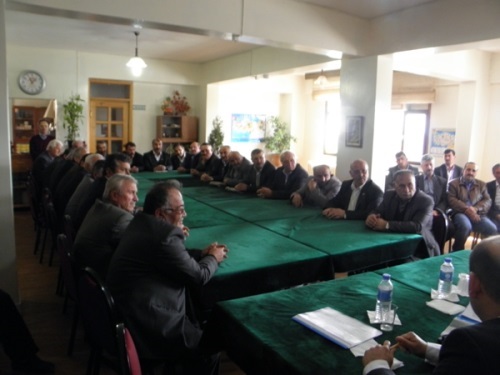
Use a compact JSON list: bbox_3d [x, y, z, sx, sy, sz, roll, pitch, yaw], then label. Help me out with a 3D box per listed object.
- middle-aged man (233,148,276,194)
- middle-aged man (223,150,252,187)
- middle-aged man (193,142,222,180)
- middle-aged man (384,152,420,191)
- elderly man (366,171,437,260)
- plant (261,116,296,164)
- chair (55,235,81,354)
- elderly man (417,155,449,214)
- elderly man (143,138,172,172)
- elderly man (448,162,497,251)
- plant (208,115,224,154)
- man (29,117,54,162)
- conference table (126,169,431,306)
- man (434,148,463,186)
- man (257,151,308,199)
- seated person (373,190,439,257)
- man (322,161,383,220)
[{"bbox_3d":[0.093,0.114,5.586,0.750,1.260,0.560,-6,12,-41],"label":"middle-aged man"},{"bbox_3d":[-0.206,0.032,6.455,0.580,1.210,0.760,9,11,43],"label":"middle-aged man"},{"bbox_3d":[-0.802,-0.171,7.442,0.560,1.290,0.750,9,11,40],"label":"middle-aged man"},{"bbox_3d":[2.117,0.159,5.650,0.520,1.250,0.780,4,9,17],"label":"middle-aged man"},{"bbox_3d":[1.345,0.457,3.793,0.760,1.250,0.600,-6,11,-40],"label":"elderly man"},{"bbox_3d":[0.670,-1.014,9.500,0.720,1.280,0.720,1,9,0],"label":"plant"},{"bbox_3d":[-1.153,0.704,3.028,0.540,0.840,0.470,-3,10,-31],"label":"chair"},{"bbox_3d":[2.394,0.215,5.419,0.560,1.300,0.750,8,11,38],"label":"elderly man"},{"bbox_3d":[-1.669,-0.210,7.331,0.550,1.300,0.720,-2,9,-19],"label":"elderly man"},{"bbox_3d":[2.629,0.320,4.800,0.560,1.210,0.800,3,9,13],"label":"elderly man"},{"bbox_3d":[-0.803,-1.007,9.130,0.420,1.150,0.420,2,8,0],"label":"plant"},{"bbox_3d":[-3.415,-0.327,6.789,0.520,1.670,0.330,-2,9,-22],"label":"man"},{"bbox_3d":[-0.795,0.469,4.995,2.100,0.760,5.200,-3,10,-31],"label":"conference table"},{"bbox_3d":[2.871,0.126,5.850,0.520,1.290,0.780,4,9,16],"label":"man"},{"bbox_3d":[0.430,0.203,5.014,0.750,1.270,0.570,-6,12,-41],"label":"man"},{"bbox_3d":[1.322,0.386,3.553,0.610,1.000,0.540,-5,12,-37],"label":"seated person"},{"bbox_3d":[1.052,0.351,4.318,0.780,1.280,0.580,-6,11,-41],"label":"man"}]

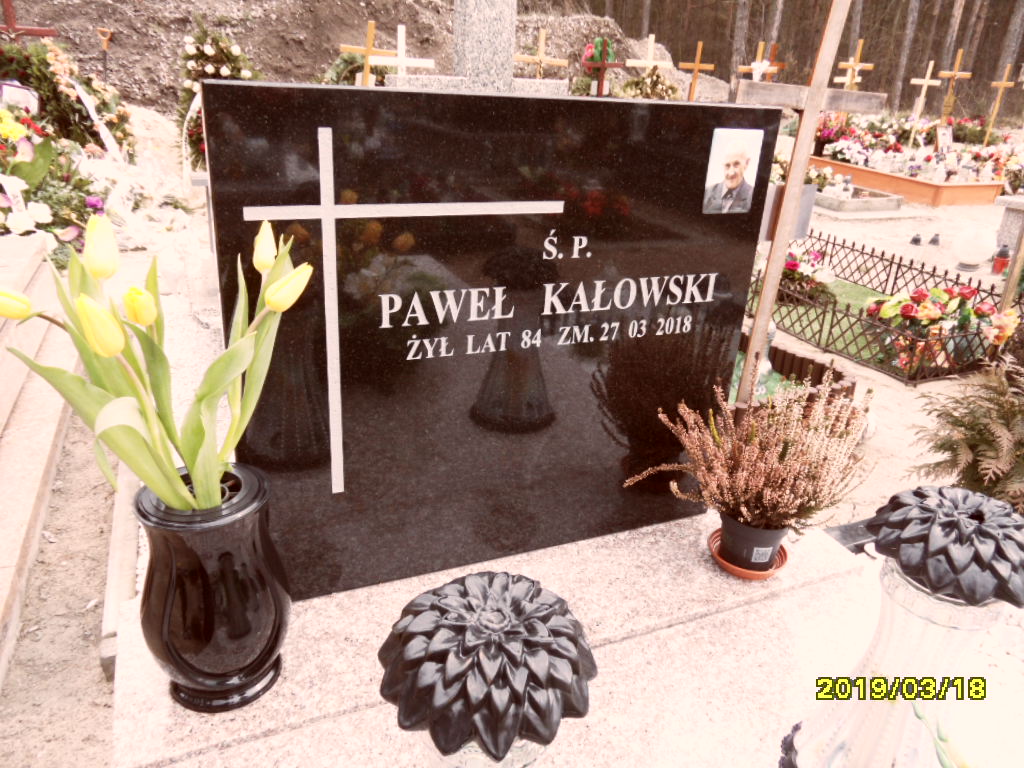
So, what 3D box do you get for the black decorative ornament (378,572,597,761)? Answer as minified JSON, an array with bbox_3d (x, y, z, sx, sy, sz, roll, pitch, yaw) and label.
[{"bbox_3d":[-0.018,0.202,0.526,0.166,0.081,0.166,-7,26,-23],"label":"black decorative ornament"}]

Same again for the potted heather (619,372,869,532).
[{"bbox_3d":[0.373,0.107,1.115,0.354,0.226,0.292,-7,26,-23],"label":"potted heather"}]

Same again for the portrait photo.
[{"bbox_3d":[0.335,-0.320,1.069,0.092,0.122,0.007,-7,25,-23],"label":"portrait photo"}]

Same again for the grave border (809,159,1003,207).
[{"bbox_3d":[4.740,-2.550,8.860,1.000,0.225,2.130,-6,26,-21],"label":"grave border"}]

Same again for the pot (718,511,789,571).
[{"bbox_3d":[0.408,0.253,1.207,0.109,0.083,0.109,3,24,-1],"label":"pot"}]

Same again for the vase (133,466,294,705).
[{"bbox_3d":[-0.363,0.250,0.875,0.171,0.270,0.171,-7,26,-23],"label":"vase"}]

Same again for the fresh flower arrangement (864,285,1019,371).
[{"bbox_3d":[1.872,-0.241,3.080,0.560,0.300,0.360,-7,26,-23],"label":"fresh flower arrangement"}]

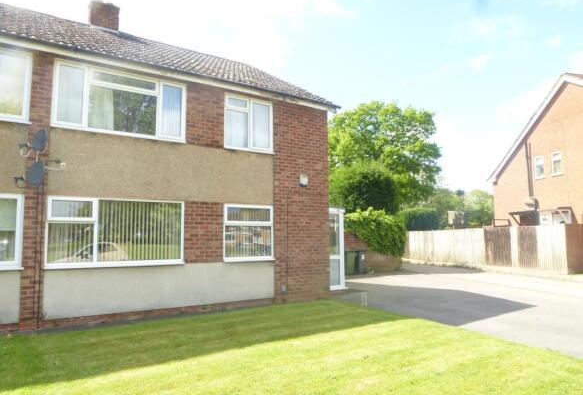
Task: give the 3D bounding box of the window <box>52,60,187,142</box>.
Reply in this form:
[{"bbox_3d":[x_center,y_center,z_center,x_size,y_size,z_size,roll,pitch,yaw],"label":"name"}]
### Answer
[{"bbox_3d":[-3.184,-1.791,7.750,2.382,1.236,0.100,3,-7,-32],"label":"window"}]

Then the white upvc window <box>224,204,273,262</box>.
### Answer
[{"bbox_3d":[-0.915,0.784,8.922,1.209,1.226,0.100,3,-7,-32],"label":"white upvc window"}]

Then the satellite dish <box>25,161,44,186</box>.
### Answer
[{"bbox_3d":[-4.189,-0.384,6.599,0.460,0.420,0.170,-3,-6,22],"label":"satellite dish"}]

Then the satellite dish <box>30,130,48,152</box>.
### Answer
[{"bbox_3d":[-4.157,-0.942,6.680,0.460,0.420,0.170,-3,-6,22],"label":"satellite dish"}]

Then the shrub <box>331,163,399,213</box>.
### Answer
[{"bbox_3d":[3.619,0.462,20.265,3.500,4.600,3.500,-1,-6,10],"label":"shrub"}]

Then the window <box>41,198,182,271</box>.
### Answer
[{"bbox_3d":[-3.159,0.657,7.503,2.380,1.244,0.100,3,-7,-32],"label":"window"}]

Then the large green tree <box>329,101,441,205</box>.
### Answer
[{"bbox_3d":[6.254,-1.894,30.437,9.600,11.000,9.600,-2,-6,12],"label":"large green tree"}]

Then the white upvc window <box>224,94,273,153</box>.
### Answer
[{"bbox_3d":[-0.939,-1.649,9.168,1.222,1.239,0.100,3,-7,-32],"label":"white upvc window"}]

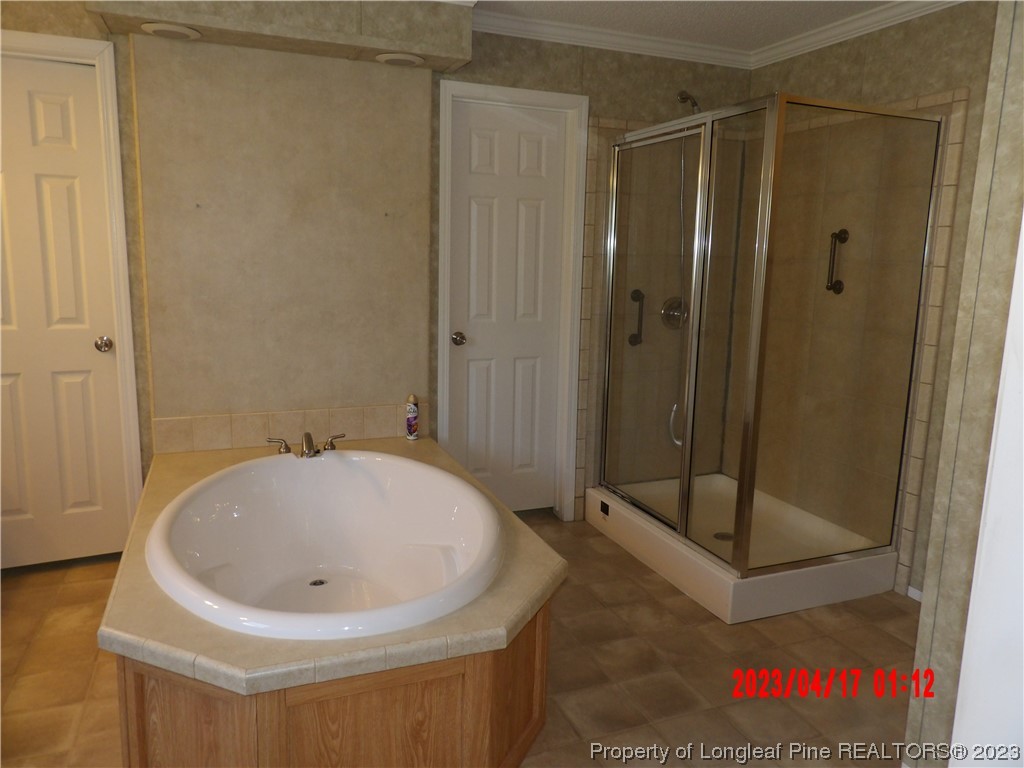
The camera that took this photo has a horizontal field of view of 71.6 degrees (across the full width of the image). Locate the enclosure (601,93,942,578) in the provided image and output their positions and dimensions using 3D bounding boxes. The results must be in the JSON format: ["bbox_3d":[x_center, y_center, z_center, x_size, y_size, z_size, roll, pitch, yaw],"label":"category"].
[{"bbox_3d":[1.068,-0.245,3.278,0.794,1.782,1.142,-3,11,-21],"label":"enclosure"}]

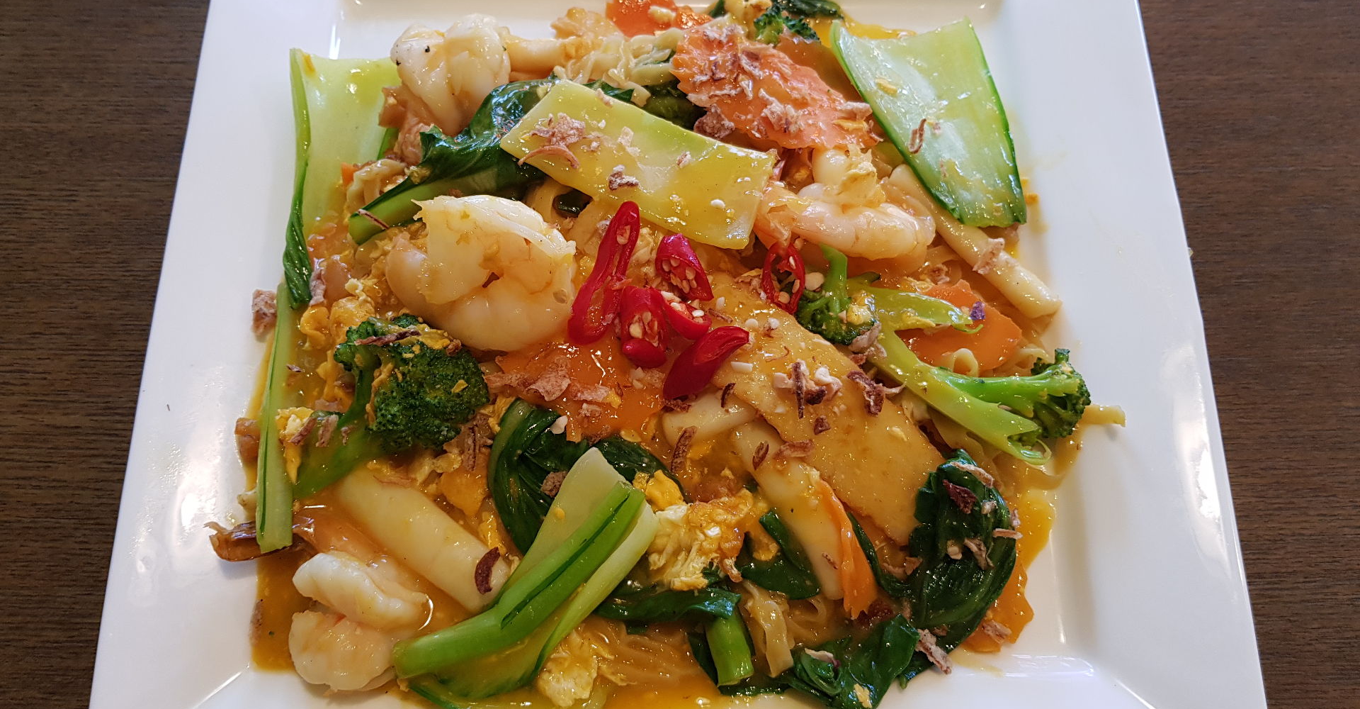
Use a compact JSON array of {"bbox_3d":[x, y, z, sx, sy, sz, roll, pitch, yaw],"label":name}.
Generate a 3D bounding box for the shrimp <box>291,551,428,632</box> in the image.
[{"bbox_3d":[-0.082,0.061,0.262,0.036,0.018,0.017,23,72,8],"label":"shrimp"}]

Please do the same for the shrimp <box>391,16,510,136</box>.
[{"bbox_3d":[-0.069,-0.084,0.306,0.036,0.024,0.036,0,71,0],"label":"shrimp"}]

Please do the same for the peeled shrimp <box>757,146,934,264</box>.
[{"bbox_3d":[0.047,-0.043,0.284,0.049,0.024,0.035,9,71,3],"label":"peeled shrimp"}]

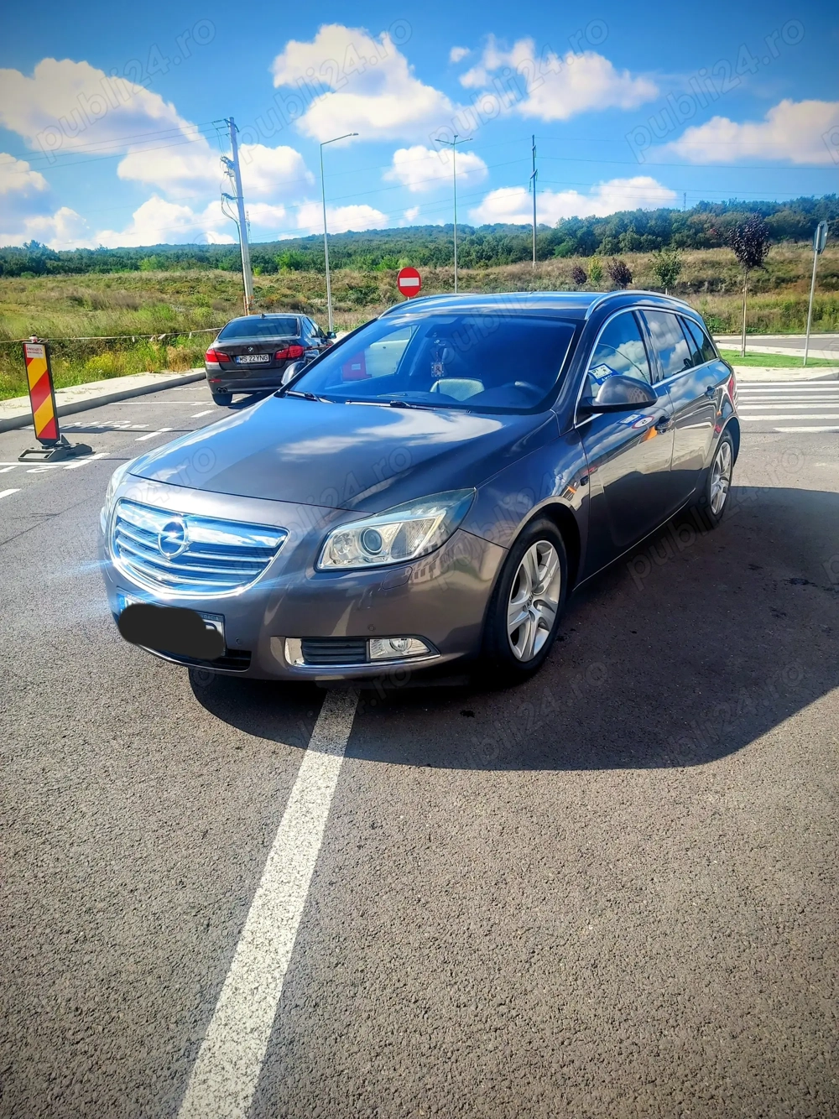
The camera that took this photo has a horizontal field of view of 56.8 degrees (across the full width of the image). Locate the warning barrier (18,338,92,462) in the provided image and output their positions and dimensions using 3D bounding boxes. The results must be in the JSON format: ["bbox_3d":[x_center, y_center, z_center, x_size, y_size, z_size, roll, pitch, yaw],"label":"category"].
[{"bbox_3d":[-4.067,-1.751,8.437,0.420,1.250,0.750,2,18,11],"label":"warning barrier"}]

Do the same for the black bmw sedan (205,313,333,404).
[{"bbox_3d":[-2.731,-3.889,14.823,1.920,1.470,4.900,-1,17,-1],"label":"black bmw sedan"}]

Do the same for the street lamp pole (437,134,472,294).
[{"bbox_3d":[2.134,-19.002,46.395,2.100,11.200,1.800,-1,17,0],"label":"street lamp pole"}]

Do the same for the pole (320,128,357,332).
[{"bbox_3d":[-4.737,-20.118,48.916,2.500,12.000,0.350,-1,17,0],"label":"pole"}]

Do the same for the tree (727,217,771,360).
[{"bbox_3d":[9.317,-7.801,22.200,1.300,3.860,1.300,-1,17,0],"label":"tree"}]

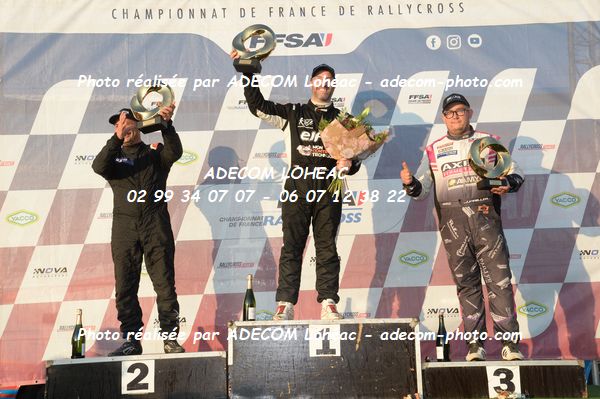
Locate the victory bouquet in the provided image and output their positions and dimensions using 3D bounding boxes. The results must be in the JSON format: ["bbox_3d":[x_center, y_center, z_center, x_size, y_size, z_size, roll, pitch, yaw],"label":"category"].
[{"bbox_3d":[0.358,-0.329,6.020,0.440,0.540,0.320,14,-3,-7],"label":"victory bouquet"}]

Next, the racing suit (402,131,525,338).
[{"bbox_3d":[1.113,0.228,6.203,0.787,1.462,0.420,-4,-11,12],"label":"racing suit"}]

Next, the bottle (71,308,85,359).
[{"bbox_3d":[-1.445,0.876,5.970,0.088,0.320,0.088,-2,-11,0],"label":"bottle"}]

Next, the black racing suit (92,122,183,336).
[{"bbox_3d":[-1.101,0.187,6.203,0.610,1.467,0.400,-3,-11,8],"label":"black racing suit"}]

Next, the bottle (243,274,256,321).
[{"bbox_3d":[-0.330,0.647,6.020,0.087,0.313,0.087,0,-10,0],"label":"bottle"}]

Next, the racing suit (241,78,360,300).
[{"bbox_3d":[0.017,-0.080,6.284,0.795,1.595,0.430,-2,-11,-2],"label":"racing suit"}]

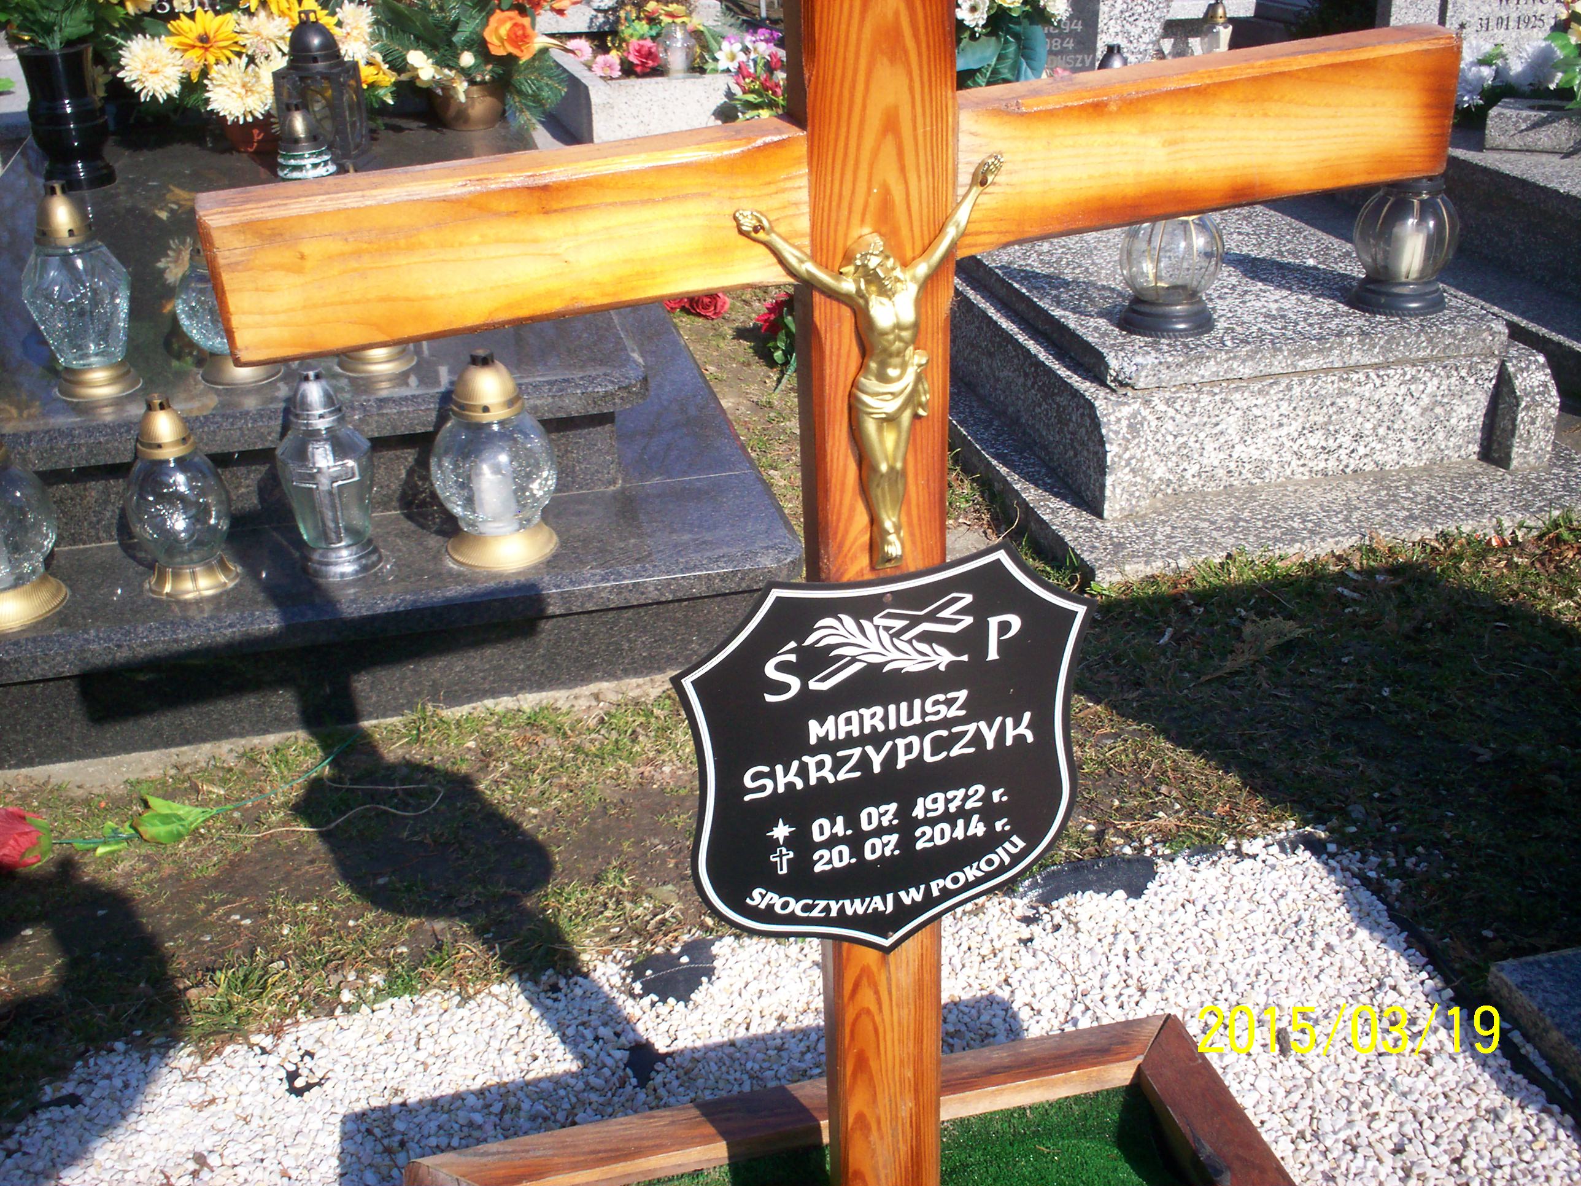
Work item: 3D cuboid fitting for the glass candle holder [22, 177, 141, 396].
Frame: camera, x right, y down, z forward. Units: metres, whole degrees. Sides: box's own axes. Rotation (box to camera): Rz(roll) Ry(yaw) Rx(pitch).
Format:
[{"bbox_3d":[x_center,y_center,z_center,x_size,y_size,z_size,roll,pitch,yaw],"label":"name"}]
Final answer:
[{"bbox_3d":[-1.156,-0.498,2.666,0.168,0.327,0.168,-7,28,-11],"label":"glass candle holder"}]

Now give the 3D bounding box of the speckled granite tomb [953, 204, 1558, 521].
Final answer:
[{"bbox_3d":[0.792,-0.617,3.493,0.851,0.264,1.450,-7,28,-11],"label":"speckled granite tomb"}]

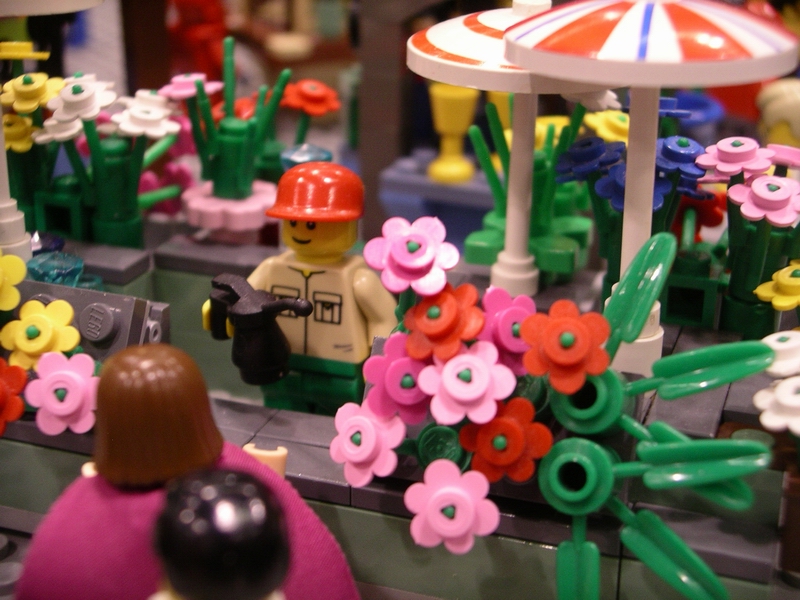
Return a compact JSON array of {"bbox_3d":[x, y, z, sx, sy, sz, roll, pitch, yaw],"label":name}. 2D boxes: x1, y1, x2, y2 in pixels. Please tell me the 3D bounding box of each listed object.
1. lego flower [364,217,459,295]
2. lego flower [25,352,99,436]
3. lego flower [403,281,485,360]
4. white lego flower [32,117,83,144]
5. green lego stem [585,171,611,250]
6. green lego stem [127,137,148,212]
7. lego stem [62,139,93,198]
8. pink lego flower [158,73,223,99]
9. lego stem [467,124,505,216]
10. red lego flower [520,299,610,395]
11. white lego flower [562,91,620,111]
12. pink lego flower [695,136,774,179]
[{"bbox_3d":[0.001,-0.005,0.149,0.010,0.009,0.003,0,-19,-2],"label":"lego flower"},{"bbox_3d":[-0.039,0.011,0.166,0.009,0.009,0.002,5,-2,13],"label":"lego flower"},{"bbox_3d":[0.004,0.002,0.149,0.010,0.010,0.003,15,-16,35],"label":"lego flower"},{"bbox_3d":[-0.051,-0.026,0.217,0.010,0.003,0.010,-6,32,0],"label":"white lego flower"},{"bbox_3d":[0.026,-0.012,0.186,0.002,0.010,0.002,-8,-6,0],"label":"green lego stem"},{"bbox_3d":[-0.040,-0.019,0.217,0.002,0.014,0.002,17,36,0],"label":"green lego stem"},{"bbox_3d":[-0.047,-0.019,0.208,0.002,0.009,0.002,-14,25,0],"label":"lego stem"},{"bbox_3d":[-0.032,-0.032,0.218,0.010,0.003,0.010,-6,20,0],"label":"pink lego flower"},{"bbox_3d":[0.013,-0.018,0.206,0.002,0.015,0.002,-19,32,0],"label":"lego stem"},{"bbox_3d":[0.017,0.005,0.150,0.010,0.010,0.002,-1,-22,-2],"label":"red lego flower"},{"bbox_3d":[0.029,-0.031,0.219,0.010,0.003,0.010,1,20,0],"label":"white lego flower"},{"bbox_3d":[0.040,-0.017,0.170,0.010,0.002,0.010,3,26,0],"label":"pink lego flower"}]

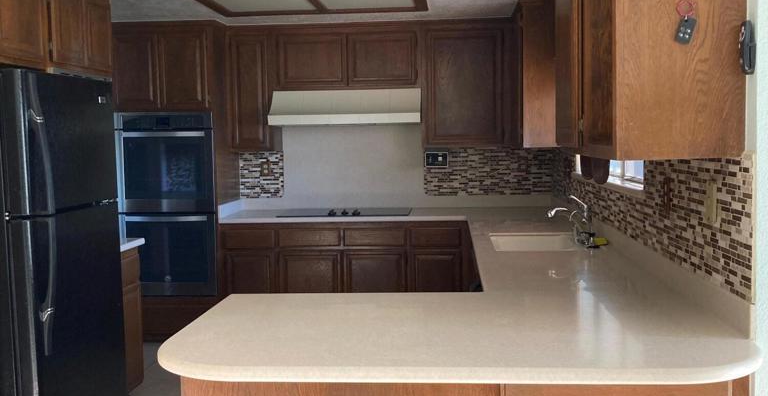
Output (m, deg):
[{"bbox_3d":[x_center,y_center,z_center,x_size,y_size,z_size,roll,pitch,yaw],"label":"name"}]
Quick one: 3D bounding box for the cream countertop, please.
[{"bbox_3d":[-0.095,0.261,4.117,2.358,0.045,4.421,-1,4,4],"label":"cream countertop"}]

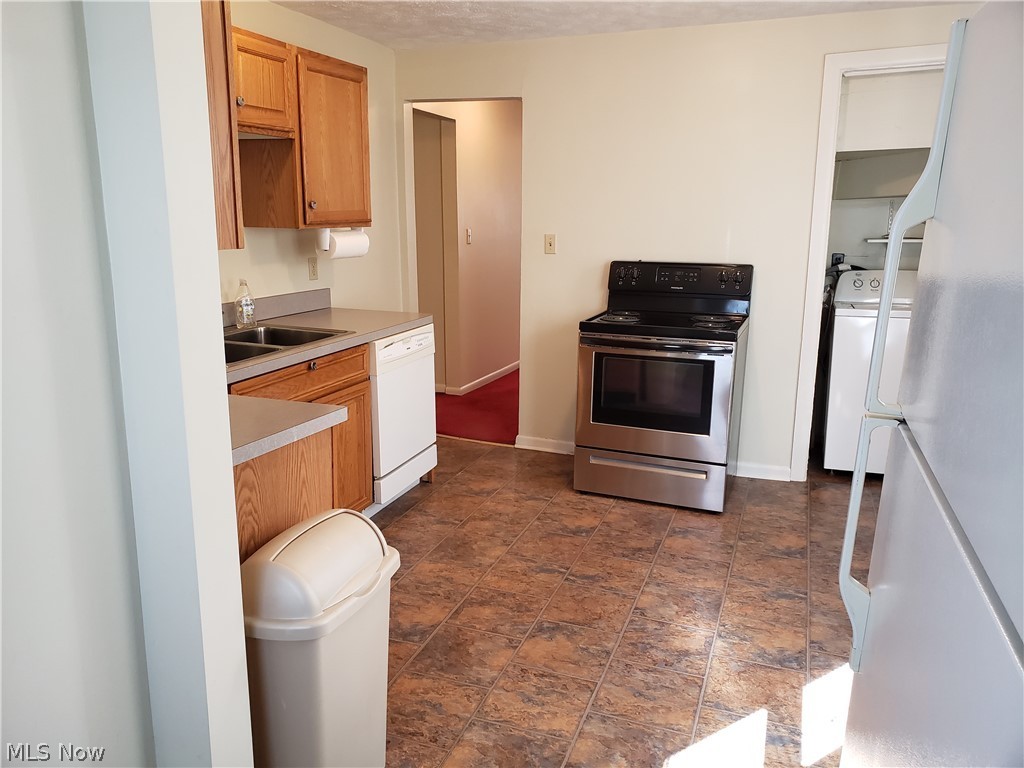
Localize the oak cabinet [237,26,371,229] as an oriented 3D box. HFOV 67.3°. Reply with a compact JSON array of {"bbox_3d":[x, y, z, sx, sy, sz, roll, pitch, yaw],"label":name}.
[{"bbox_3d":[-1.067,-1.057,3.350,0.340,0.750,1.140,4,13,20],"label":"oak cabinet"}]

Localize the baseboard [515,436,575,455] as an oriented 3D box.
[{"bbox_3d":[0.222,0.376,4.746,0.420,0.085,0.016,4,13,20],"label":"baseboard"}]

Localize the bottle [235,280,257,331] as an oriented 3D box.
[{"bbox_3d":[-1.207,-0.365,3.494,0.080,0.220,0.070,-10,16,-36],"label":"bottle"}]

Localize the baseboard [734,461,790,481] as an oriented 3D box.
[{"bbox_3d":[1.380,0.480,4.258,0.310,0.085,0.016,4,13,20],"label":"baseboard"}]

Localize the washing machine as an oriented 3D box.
[{"bbox_3d":[2.189,-0.071,4.386,0.690,1.100,0.660,4,13,20],"label":"washing machine"}]

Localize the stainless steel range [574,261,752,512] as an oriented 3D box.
[{"bbox_3d":[0.790,-0.016,3.986,0.760,1.174,0.675,5,14,23],"label":"stainless steel range"}]

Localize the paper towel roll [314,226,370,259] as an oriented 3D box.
[{"bbox_3d":[-0.832,-0.683,3.748,0.135,0.145,0.285,4,13,20],"label":"paper towel roll"}]

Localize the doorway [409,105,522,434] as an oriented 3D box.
[{"bbox_3d":[-0.282,-0.663,4.811,0.740,2.090,0.130,4,13,20],"label":"doorway"}]

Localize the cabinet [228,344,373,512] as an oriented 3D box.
[{"bbox_3d":[-1.076,0.320,3.153,0.630,0.900,0.910,4,13,20],"label":"cabinet"}]

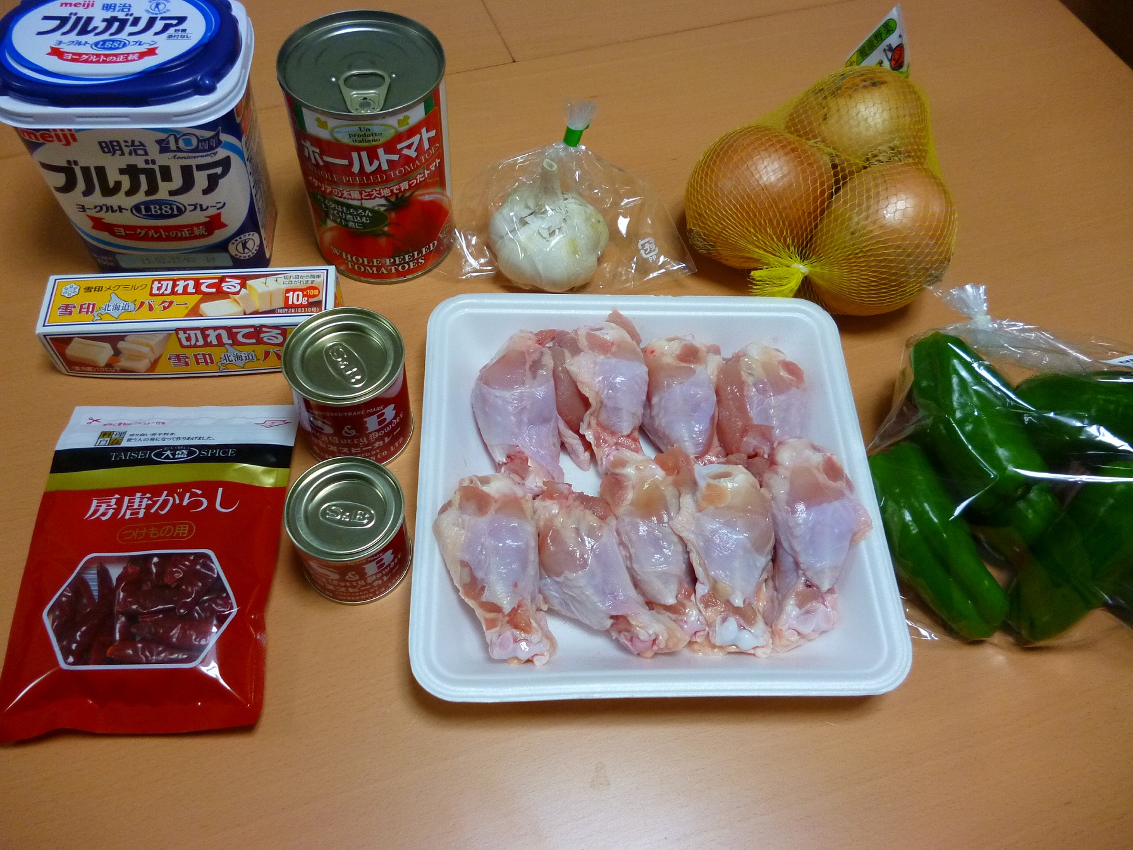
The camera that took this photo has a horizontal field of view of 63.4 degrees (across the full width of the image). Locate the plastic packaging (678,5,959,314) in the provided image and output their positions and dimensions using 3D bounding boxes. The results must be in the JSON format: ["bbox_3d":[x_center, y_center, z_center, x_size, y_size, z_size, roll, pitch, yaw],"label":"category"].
[{"bbox_3d":[0.139,-0.150,0.510,0.141,0.083,0.184,6,57,0],"label":"plastic packaging"}]

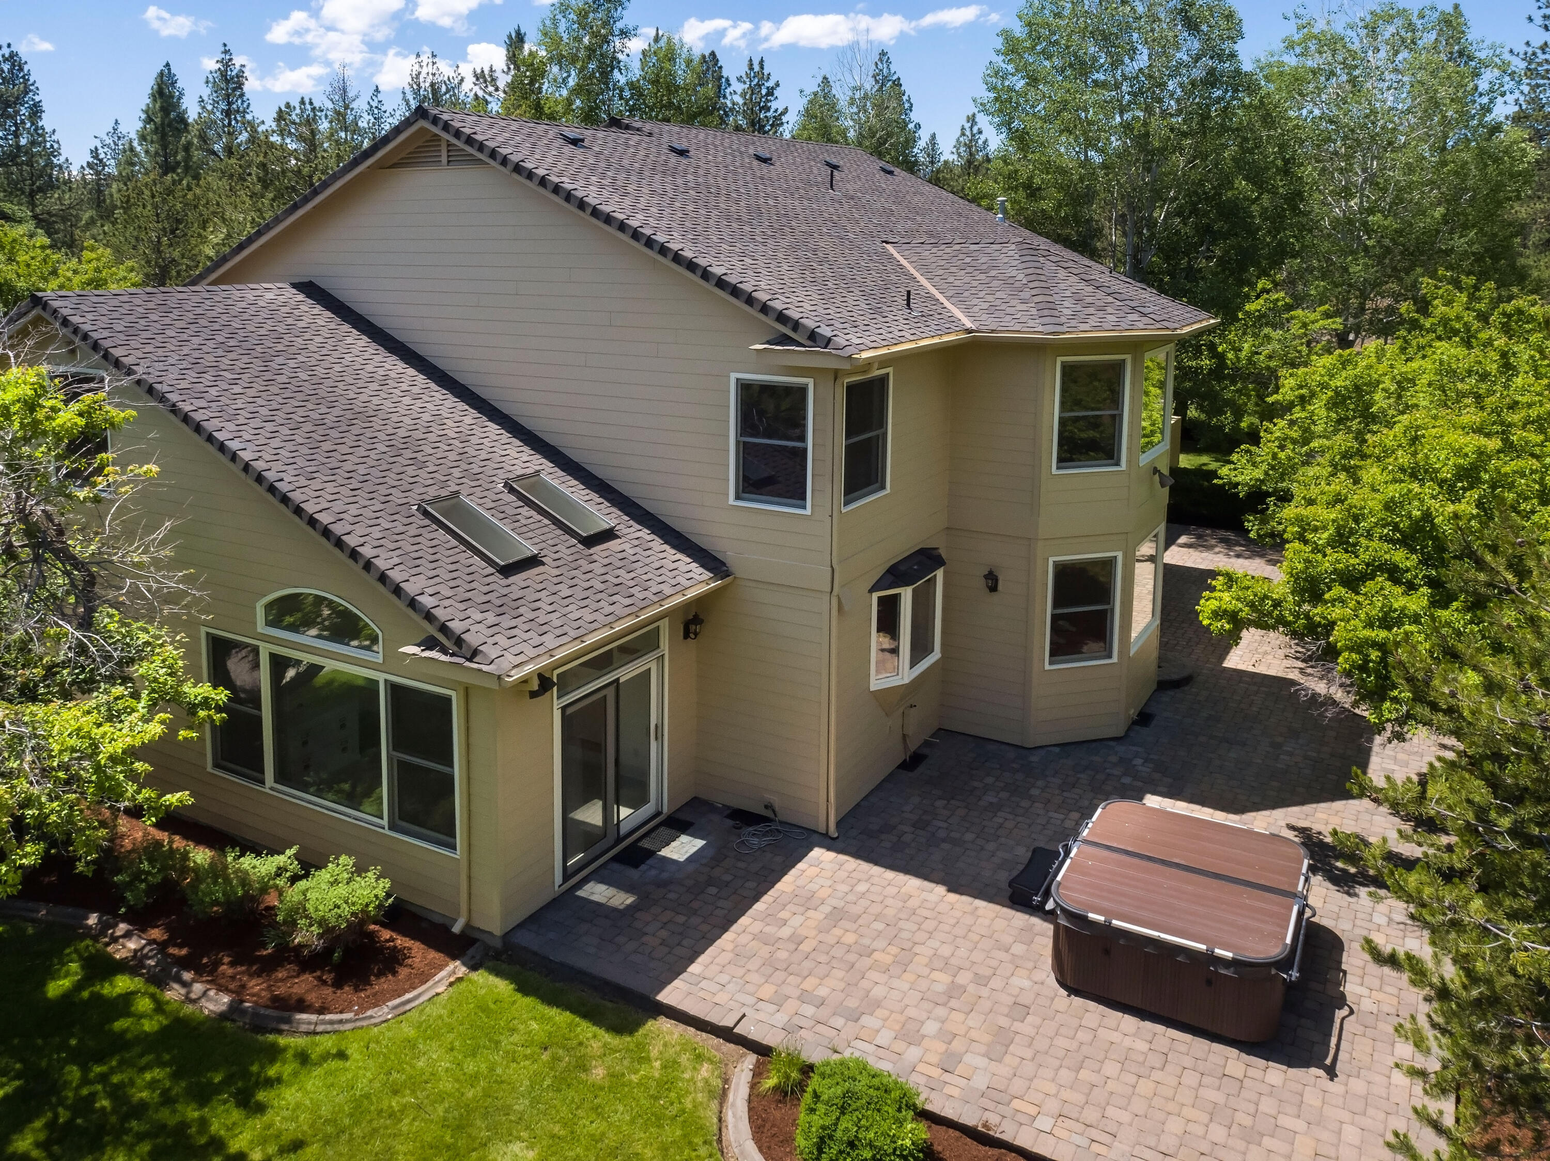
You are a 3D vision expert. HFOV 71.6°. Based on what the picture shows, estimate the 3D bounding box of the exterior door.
[{"bbox_3d":[-1.897,2.207,12.706,0.130,2.120,2.000,8,17,29],"label":"exterior door"}]

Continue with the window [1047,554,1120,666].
[{"bbox_3d":[4.472,0.443,15.539,1.150,1.660,0.110,-4,16,-14],"label":"window"}]

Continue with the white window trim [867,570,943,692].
[{"bbox_3d":[1.925,0.590,14.689,0.360,1.350,2.000,8,17,29],"label":"white window trim"}]

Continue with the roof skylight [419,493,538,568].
[{"bbox_3d":[-3.245,-0.536,11.743,1.300,0.150,0.640,34,28,19],"label":"roof skylight"}]

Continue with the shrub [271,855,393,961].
[{"bbox_3d":[-4.817,3.420,11.578,1.040,0.830,1.000,0,15,0],"label":"shrub"}]

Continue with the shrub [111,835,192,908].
[{"bbox_3d":[-7.224,3.313,12.434,0.760,0.620,0.740,8,17,29],"label":"shrub"}]

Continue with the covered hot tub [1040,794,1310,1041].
[{"bbox_3d":[4.090,3.356,10.868,2.200,0.920,2.350,8,17,29],"label":"covered hot tub"}]

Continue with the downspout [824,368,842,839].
[{"bbox_3d":[0.684,0.354,12.651,0.100,5.750,0.090,8,17,29],"label":"downspout"}]

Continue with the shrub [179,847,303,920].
[{"bbox_3d":[-6.093,3.349,12.272,1.050,0.620,0.850,8,17,29],"label":"shrub"}]

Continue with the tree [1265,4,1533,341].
[{"bbox_3d":[24.404,-15.768,42.000,9.600,13.200,9.000,8,17,29],"label":"tree"}]

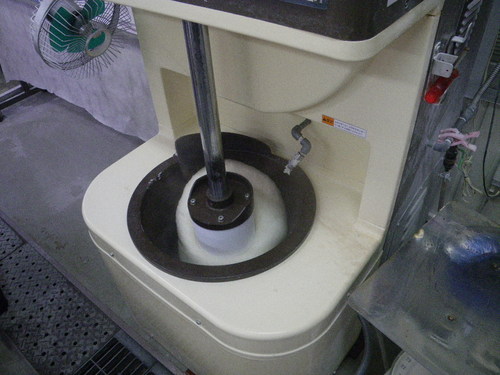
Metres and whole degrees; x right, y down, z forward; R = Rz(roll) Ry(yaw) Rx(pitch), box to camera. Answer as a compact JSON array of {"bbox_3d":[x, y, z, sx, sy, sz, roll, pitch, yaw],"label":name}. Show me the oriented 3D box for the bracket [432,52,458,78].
[{"bbox_3d":[0.393,-0.245,0.814,0.036,0.031,0.036,26,48,31],"label":"bracket"}]

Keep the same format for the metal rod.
[{"bbox_3d":[-0.102,-0.179,1.030,0.052,0.553,0.052,-2,40,2],"label":"metal rod"}]

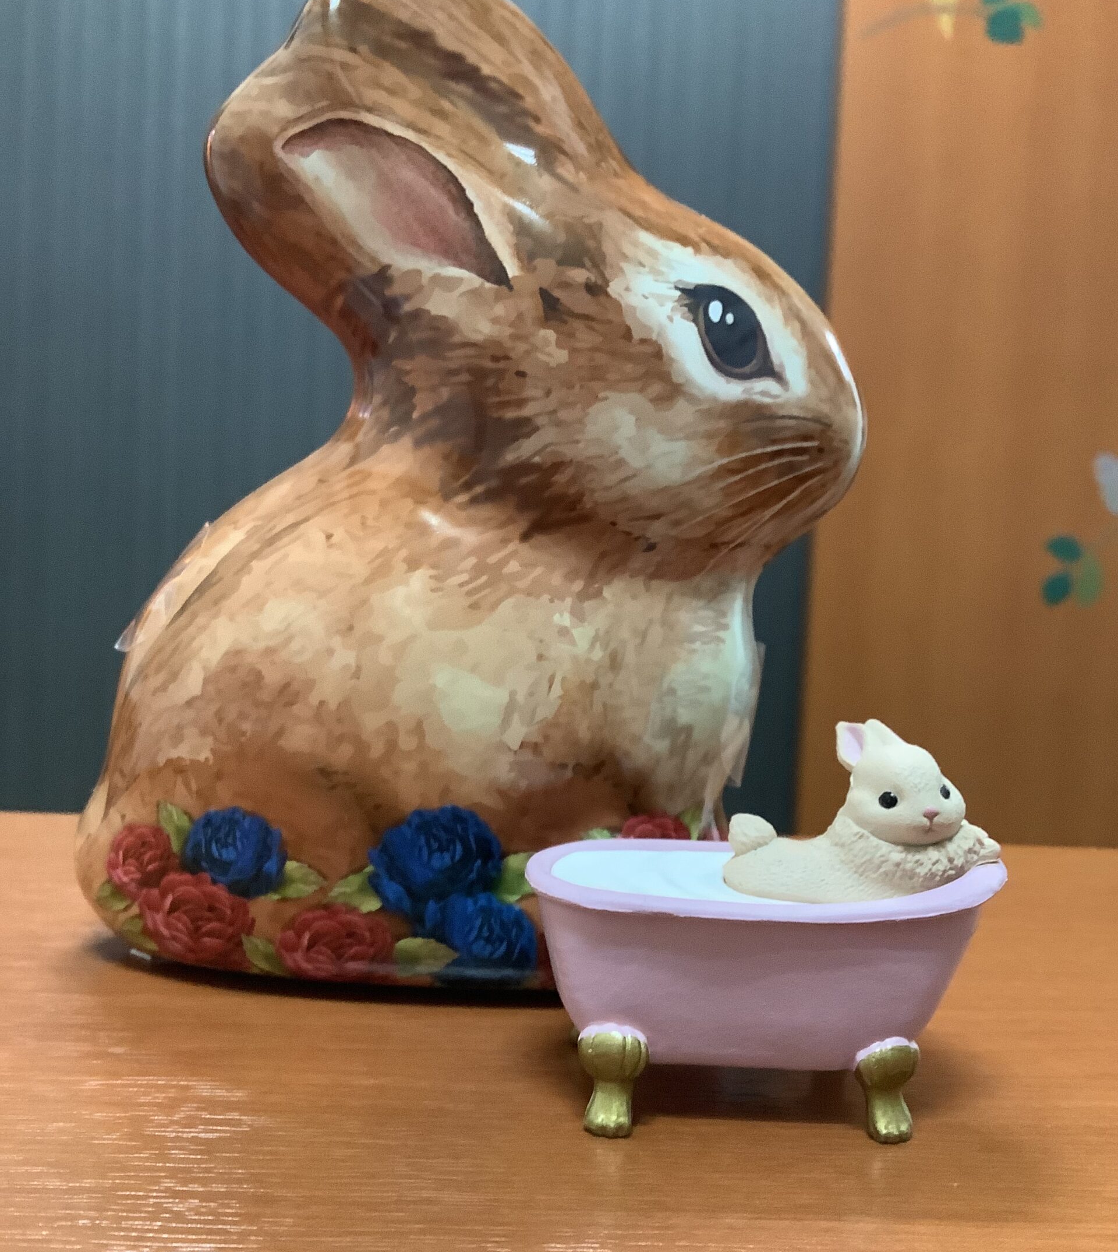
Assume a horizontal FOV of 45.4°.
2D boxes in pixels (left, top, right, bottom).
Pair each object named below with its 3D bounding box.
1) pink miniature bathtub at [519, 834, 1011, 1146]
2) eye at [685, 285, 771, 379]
[{"bbox_3d":[0.023,0.040,0.150,0.054,0.025,0.032,2,4,-6],"label":"pink miniature bathtub"},{"bbox_3d":[0.024,-0.041,0.184,0.012,0.013,0.003,1,-7,-21],"label":"eye"}]

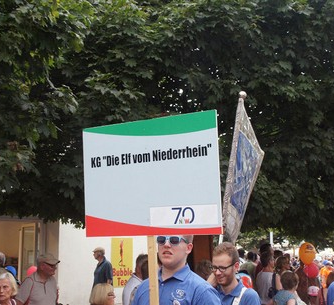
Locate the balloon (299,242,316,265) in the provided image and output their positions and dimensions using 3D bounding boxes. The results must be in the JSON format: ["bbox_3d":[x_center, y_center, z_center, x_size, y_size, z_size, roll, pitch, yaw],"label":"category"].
[{"bbox_3d":[2.123,1.530,10.000,0.247,0.335,0.247,0,-10,-3],"label":"balloon"}]

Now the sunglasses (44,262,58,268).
[{"bbox_3d":[-1.268,1.229,7.200,0.145,0.045,0.145,11,-2,31],"label":"sunglasses"}]

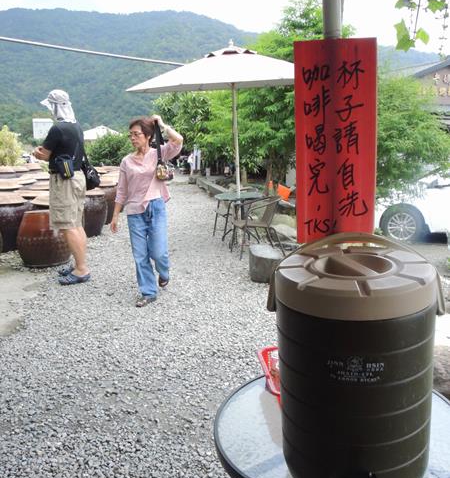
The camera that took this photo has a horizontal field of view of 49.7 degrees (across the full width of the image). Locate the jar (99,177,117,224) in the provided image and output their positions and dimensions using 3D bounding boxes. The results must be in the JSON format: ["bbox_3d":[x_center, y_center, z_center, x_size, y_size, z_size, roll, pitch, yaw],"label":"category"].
[{"bbox_3d":[-2.201,-0.654,8.772,0.600,0.740,0.600,-4,11,0],"label":"jar"}]

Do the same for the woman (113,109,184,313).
[{"bbox_3d":[-0.661,-0.232,4.229,0.580,1.580,0.450,0,12,20],"label":"woman"}]

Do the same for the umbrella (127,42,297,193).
[{"bbox_3d":[0.144,-1.225,6.499,2.680,2.630,2.680,-4,11,0],"label":"umbrella"}]

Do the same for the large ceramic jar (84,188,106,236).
[{"bbox_3d":[-2.123,-0.417,7.530,0.600,0.740,0.600,-4,11,0],"label":"large ceramic jar"}]

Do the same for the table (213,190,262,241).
[{"bbox_3d":[0.202,-0.255,6.689,0.670,0.635,0.670,-4,11,0],"label":"table"}]

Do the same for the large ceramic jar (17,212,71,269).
[{"bbox_3d":[-2.169,-0.014,5.817,0.635,0.610,0.635,-4,11,0],"label":"large ceramic jar"}]

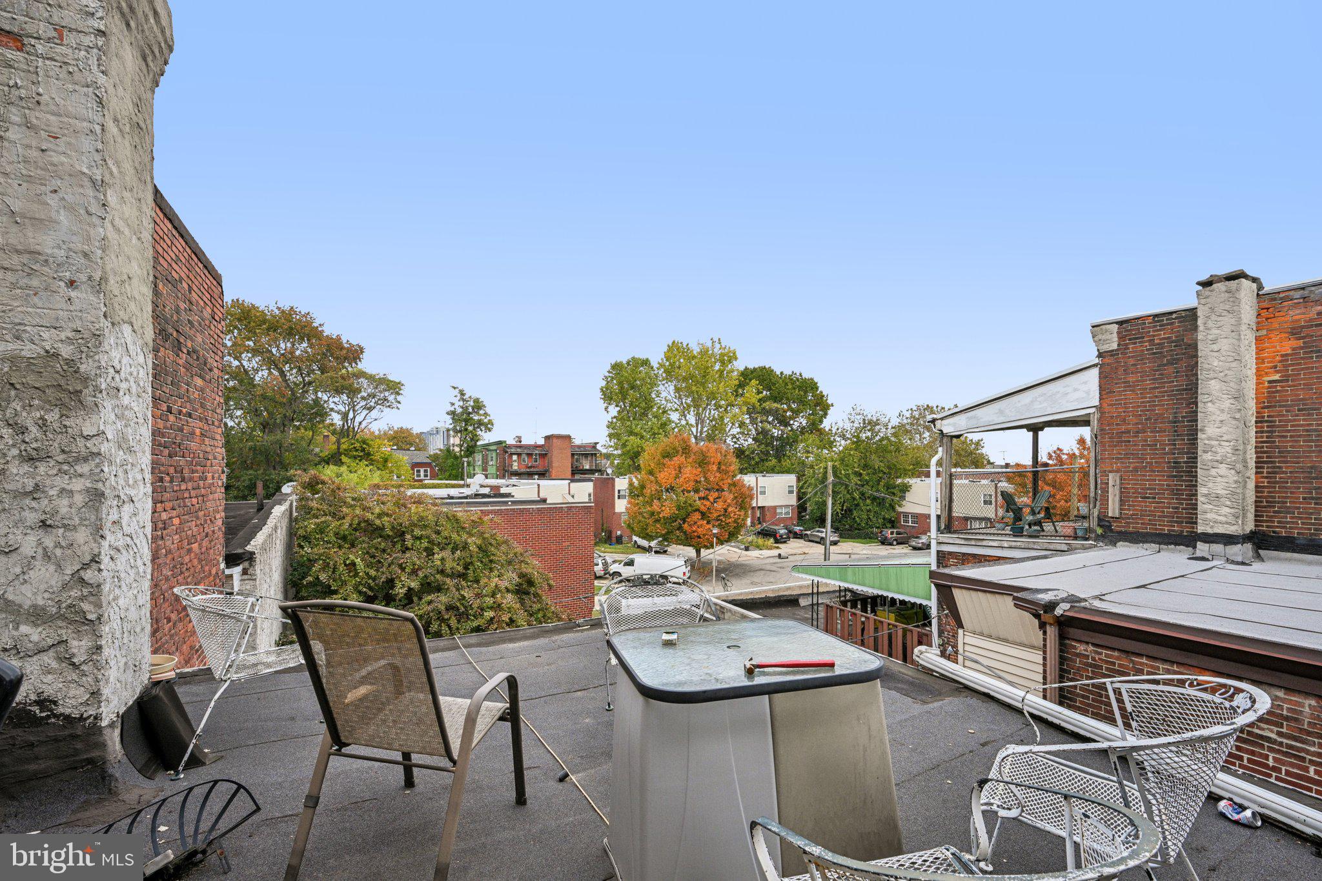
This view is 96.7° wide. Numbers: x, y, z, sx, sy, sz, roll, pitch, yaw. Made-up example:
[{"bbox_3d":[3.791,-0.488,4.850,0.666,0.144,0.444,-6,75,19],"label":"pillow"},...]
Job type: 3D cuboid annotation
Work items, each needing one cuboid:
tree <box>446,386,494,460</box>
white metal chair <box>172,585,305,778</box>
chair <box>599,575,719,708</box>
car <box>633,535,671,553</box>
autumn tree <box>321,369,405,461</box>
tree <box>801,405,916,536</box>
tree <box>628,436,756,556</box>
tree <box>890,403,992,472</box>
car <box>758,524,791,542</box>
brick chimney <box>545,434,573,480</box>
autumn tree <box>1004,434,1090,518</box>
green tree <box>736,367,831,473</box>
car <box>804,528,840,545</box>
[{"bbox_3d":[-26.600,1.600,82.000,7.000,18.000,7.000,0,-2,0],"label":"tree"},{"bbox_3d":[-1.990,1.105,2.920,0.630,0.800,0.600,1,-3,-24],"label":"white metal chair"},{"bbox_3d":[-0.016,1.220,3.750,0.710,0.720,0.660,0,-1,-6],"label":"chair"},{"bbox_3d":[-1.030,9.700,55.800,1.870,1.600,4.850,1,-3,-25],"label":"car"},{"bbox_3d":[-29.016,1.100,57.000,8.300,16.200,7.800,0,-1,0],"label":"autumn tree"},{"bbox_3d":[22.992,3.450,69.000,12.800,14.500,12.000,0,-1,0],"label":"tree"},{"bbox_3d":[2.370,4.900,50.000,10.600,10.900,10.300,0,-2,0],"label":"tree"},{"bbox_3d":[42.500,2.800,90.000,15.000,16.500,14.000,0,-2,0],"label":"tree"},{"bbox_3d":[11.900,9.840,63.000,1.950,1.740,4.900,1,-2,-17],"label":"car"},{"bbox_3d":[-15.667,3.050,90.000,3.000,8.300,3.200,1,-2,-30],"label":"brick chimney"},{"bbox_3d":[33.300,4.600,50.000,9.300,10.400,9.300,0,-2,0],"label":"autumn tree"},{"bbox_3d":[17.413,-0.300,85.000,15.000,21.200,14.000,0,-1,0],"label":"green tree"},{"bbox_3d":[17.282,10.425,63.000,1.860,1.650,4.550,1,-2,-39],"label":"car"}]

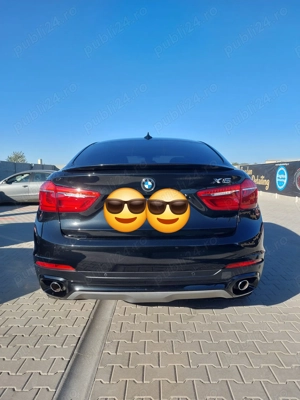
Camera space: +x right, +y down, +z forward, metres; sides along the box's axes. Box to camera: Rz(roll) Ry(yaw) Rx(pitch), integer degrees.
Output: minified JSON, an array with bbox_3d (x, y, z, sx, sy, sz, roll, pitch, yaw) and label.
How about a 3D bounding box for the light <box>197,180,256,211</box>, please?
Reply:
[{"bbox_3d":[0.627,-0.040,2.329,0.550,0.240,0.270,-1,5,-10],"label":"light"}]

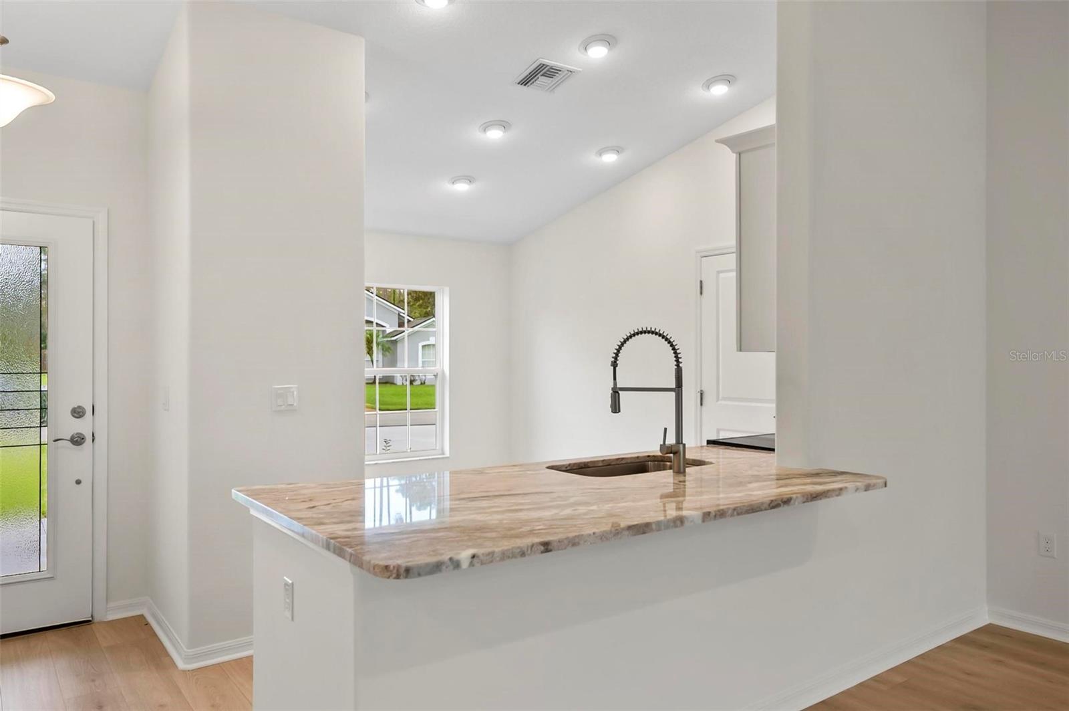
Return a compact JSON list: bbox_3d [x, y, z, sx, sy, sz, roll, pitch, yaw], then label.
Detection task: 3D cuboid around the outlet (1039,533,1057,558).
[{"bbox_3d":[2.476,0.911,3.437,0.010,0.117,0.070,0,0,-37],"label":"outlet"}]

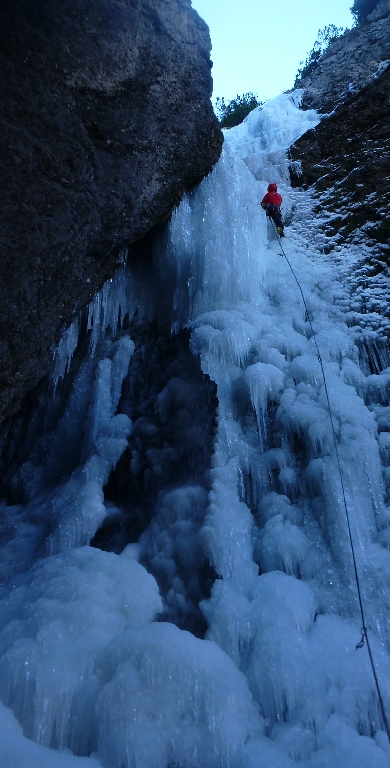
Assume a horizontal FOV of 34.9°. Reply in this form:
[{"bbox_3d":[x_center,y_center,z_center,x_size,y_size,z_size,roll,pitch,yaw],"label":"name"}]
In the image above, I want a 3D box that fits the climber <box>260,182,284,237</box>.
[{"bbox_3d":[2.034,-4.579,16.300,0.630,1.700,0.650,-3,-33,2],"label":"climber"}]

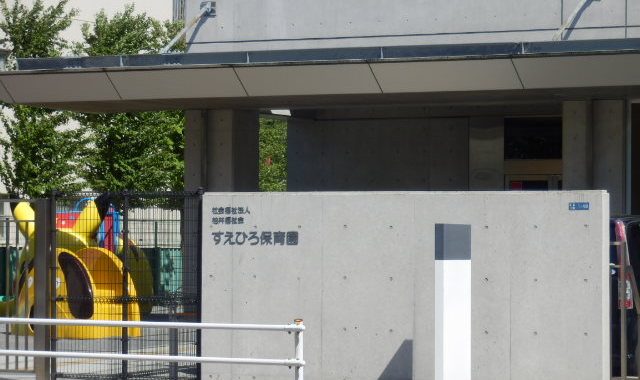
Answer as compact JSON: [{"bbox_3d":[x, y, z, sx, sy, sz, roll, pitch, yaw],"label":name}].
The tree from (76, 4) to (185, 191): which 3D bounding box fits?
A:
[{"bbox_3d":[-3.400,-0.670,52.000,2.400,5.550,2.400,0,-1,0],"label":"tree"}]

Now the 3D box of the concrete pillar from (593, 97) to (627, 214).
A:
[{"bbox_3d":[4.070,0.317,38.560,0.460,3.100,0.580,0,-1,29],"label":"concrete pillar"}]

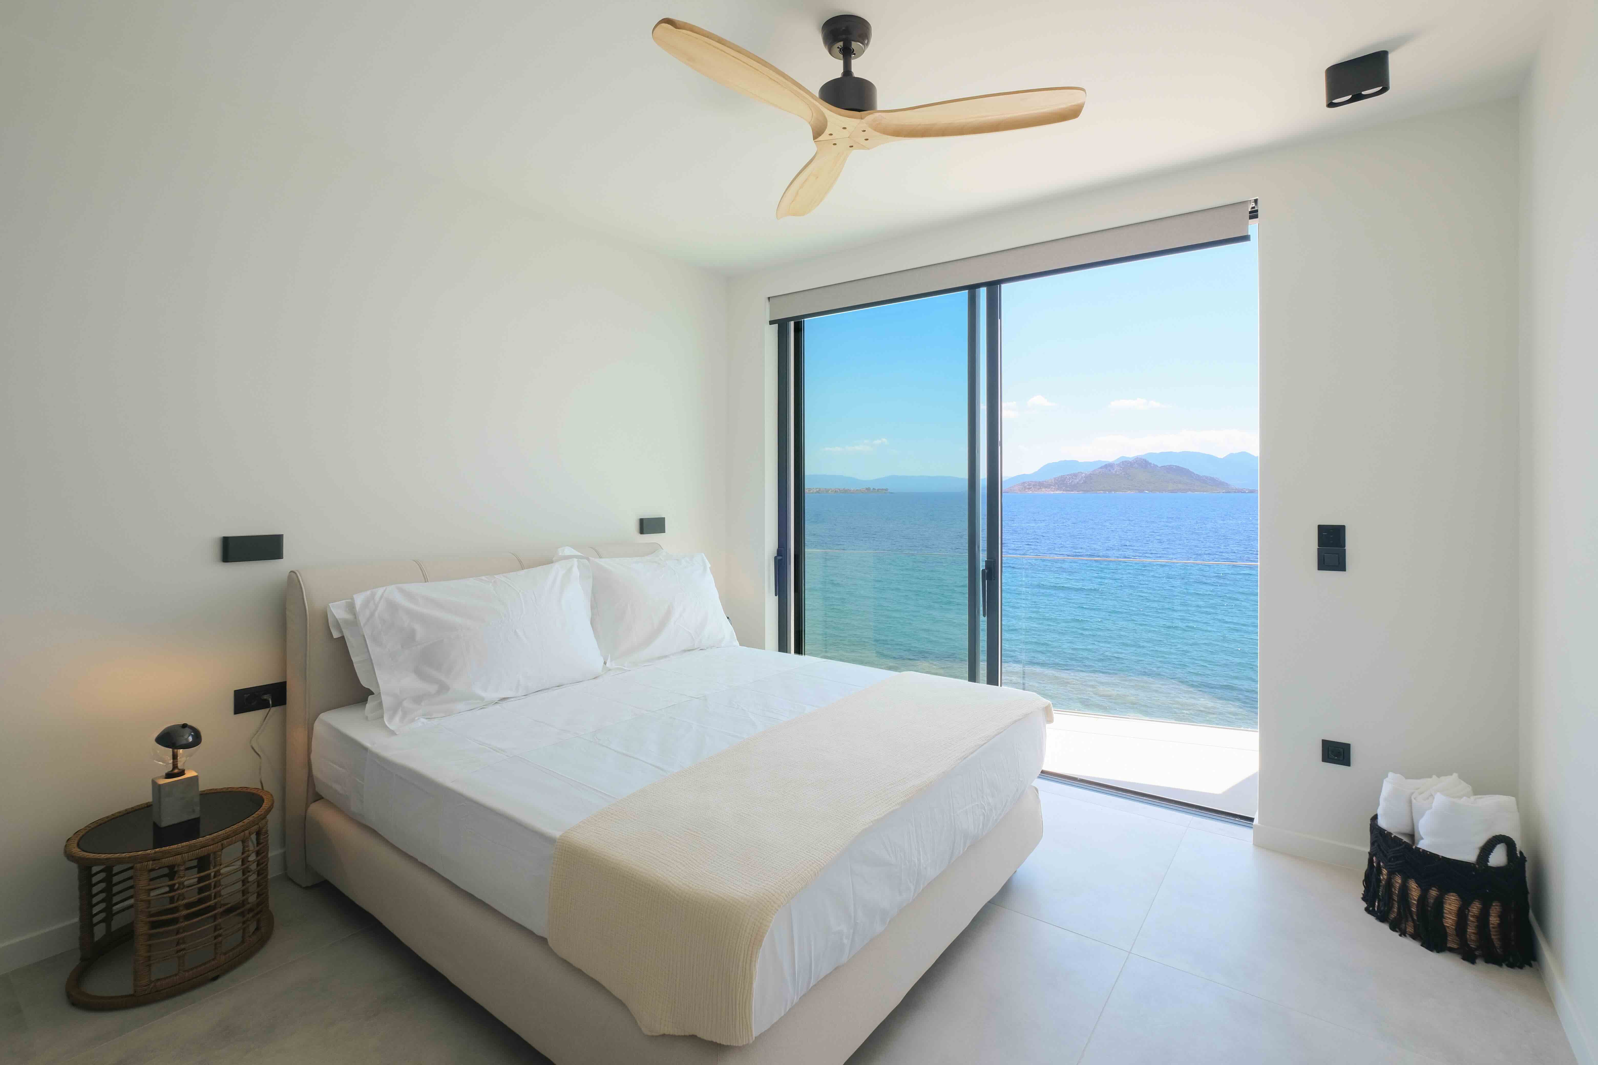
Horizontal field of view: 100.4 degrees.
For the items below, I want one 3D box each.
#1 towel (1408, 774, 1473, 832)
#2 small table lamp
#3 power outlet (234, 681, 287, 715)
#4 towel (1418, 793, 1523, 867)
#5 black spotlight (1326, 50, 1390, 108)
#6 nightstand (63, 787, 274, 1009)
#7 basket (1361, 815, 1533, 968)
[{"bbox_3d":[2.109,0.971,2.188,0.155,0.310,0.155,1,2,36],"label":"towel"},{"bbox_3d":[-1.905,0.734,2.039,0.095,0.285,0.100,1,2,36],"label":"small table lamp"},{"bbox_3d":[-1.948,0.599,2.414,0.013,0.086,0.152,1,2,36],"label":"power outlet"},{"bbox_3d":[2.092,0.967,2.089,0.220,0.290,0.170,1,2,36],"label":"towel"},{"bbox_3d":[1.696,-1.375,2.025,0.150,0.110,0.085,1,2,36],"label":"black spotlight"},{"bbox_3d":[-1.887,1.081,2.024,0.465,0.405,0.465,1,2,36],"label":"nightstand"},{"bbox_3d":[2.088,1.100,2.160,0.400,0.345,0.385,1,2,36],"label":"basket"}]

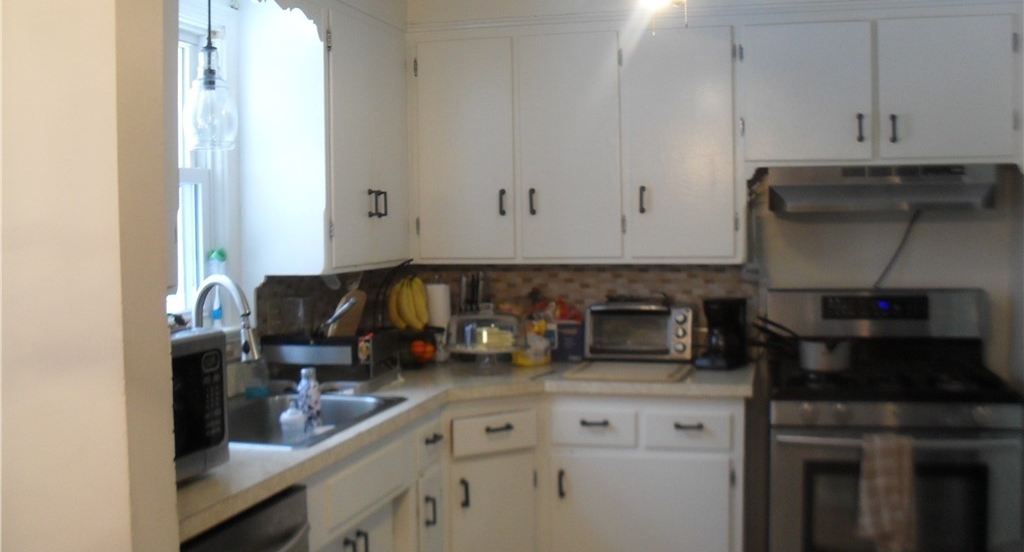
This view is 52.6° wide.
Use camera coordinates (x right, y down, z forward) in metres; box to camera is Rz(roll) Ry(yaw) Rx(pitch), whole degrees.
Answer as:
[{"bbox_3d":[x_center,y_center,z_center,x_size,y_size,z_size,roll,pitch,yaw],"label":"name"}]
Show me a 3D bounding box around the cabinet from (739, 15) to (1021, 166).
[{"bbox_3d":[1.266,-0.631,3.626,0.951,0.510,0.340,0,3,14],"label":"cabinet"}]

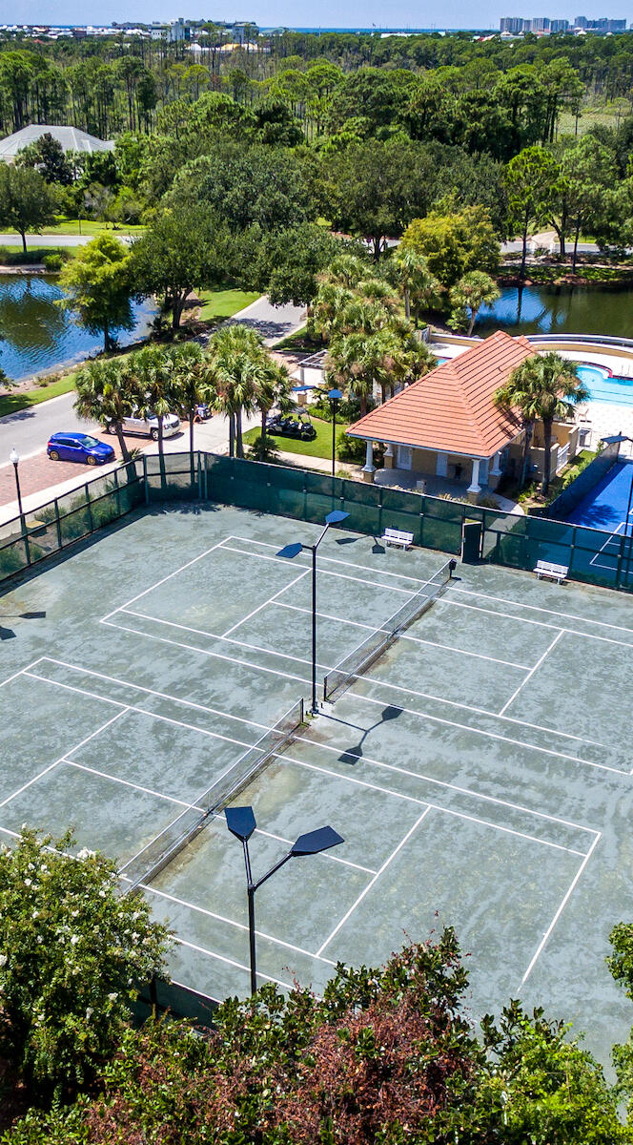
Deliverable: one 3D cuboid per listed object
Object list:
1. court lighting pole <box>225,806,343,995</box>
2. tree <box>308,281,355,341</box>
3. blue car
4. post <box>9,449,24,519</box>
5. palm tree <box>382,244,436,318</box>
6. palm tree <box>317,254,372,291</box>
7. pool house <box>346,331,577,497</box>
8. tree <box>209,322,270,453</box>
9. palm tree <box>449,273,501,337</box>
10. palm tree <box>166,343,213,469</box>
[{"bbox_3d":[-1.146,9.650,23.480,3.211,7.878,2.312,17,31,29],"label":"court lighting pole"},{"bbox_3d":[1.390,-22.040,81.310,3.900,5.260,3.900,1,30,0],"label":"tree"},{"bbox_3d":[-14.969,-7.898,60.260,4.300,1.460,1.800,6,27,12],"label":"blue car"},{"bbox_3d":[-16.430,-4.214,52.501,0.500,5.697,0.500,-9,31,-16],"label":"post"},{"bbox_3d":[8.540,-26.140,87.230,4.400,6.630,4.400,3,30,4],"label":"palm tree"},{"bbox_3d":[2.519,-23.933,83.004,4.300,7.100,4.300,1,26,1],"label":"palm tree"},{"bbox_3d":[10.324,-11.699,64.820,9.600,6.700,17.000,16,33,25],"label":"pool house"},{"bbox_3d":[-4.780,-10.900,58.610,3.900,8.410,3.900,-1,30,-4],"label":"tree"},{"bbox_3d":[13.409,-22.467,81.092,4.068,6.208,4.091,1,27,0],"label":"palm tree"},{"bbox_3d":[-7.776,-9.621,58.506,3.600,9.181,3.600,-4,30,-7],"label":"palm tree"}]

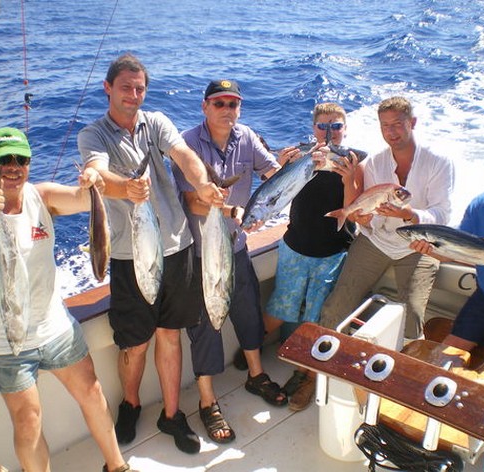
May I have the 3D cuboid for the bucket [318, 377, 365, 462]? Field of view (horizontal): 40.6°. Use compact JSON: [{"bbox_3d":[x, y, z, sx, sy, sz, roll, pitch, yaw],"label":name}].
[{"bbox_3d":[0.470,0.865,3.143,0.250,0.330,0.250,-1,23,0],"label":"bucket"}]

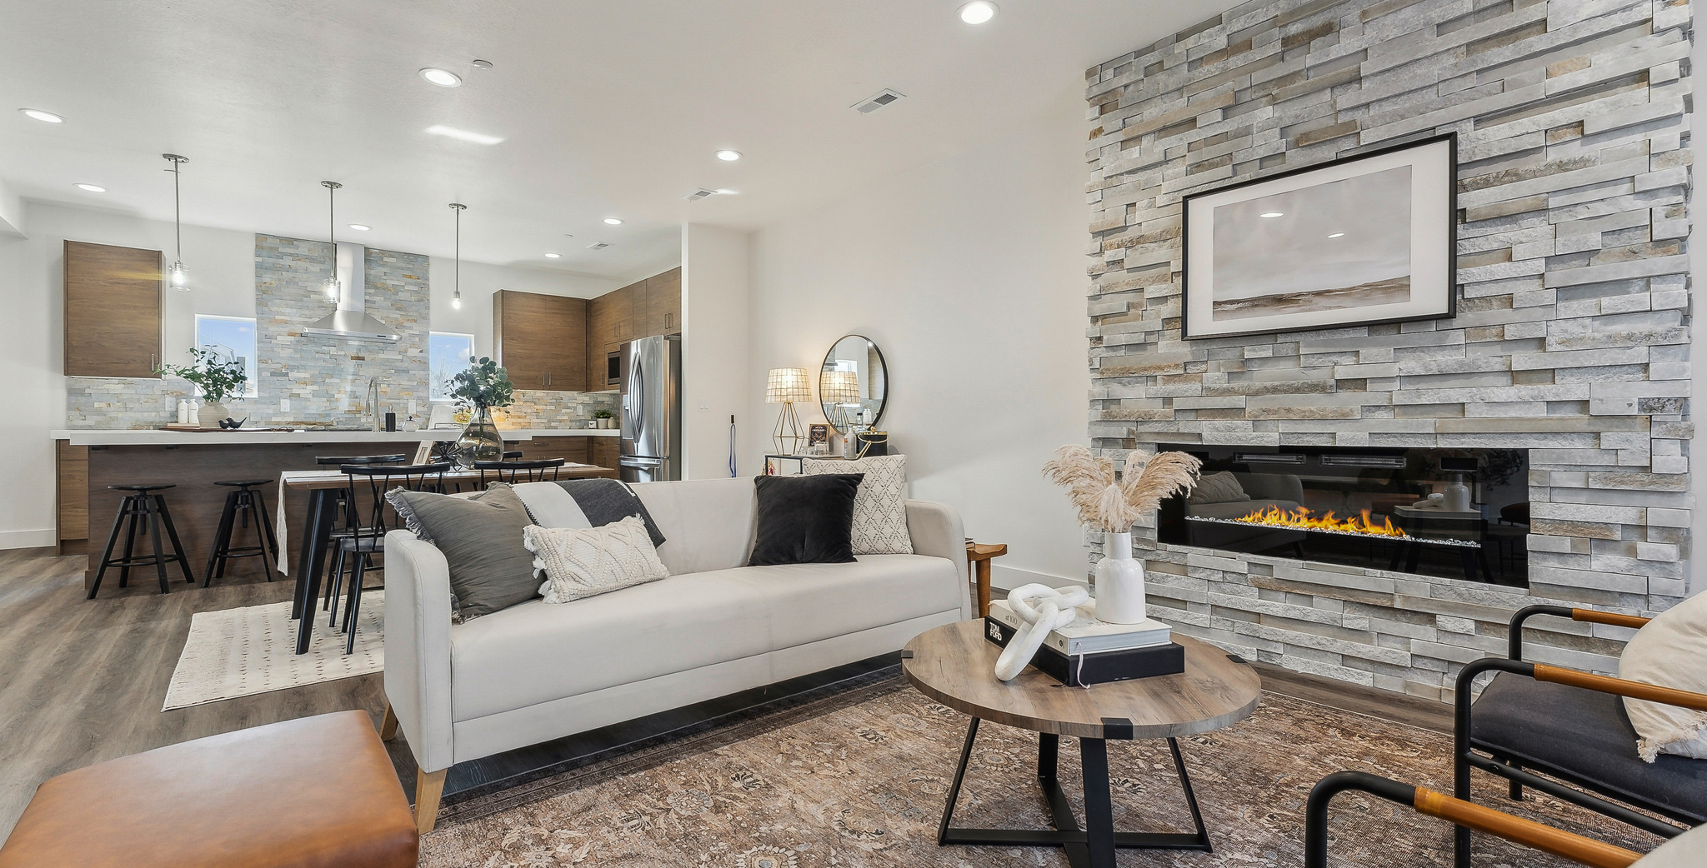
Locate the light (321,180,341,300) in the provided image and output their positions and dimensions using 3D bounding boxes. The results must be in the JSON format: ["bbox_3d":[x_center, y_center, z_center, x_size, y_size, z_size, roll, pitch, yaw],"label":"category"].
[{"bbox_3d":[-3.846,-1.398,5.254,0.130,0.888,0.130,0,0,-39],"label":"light"}]

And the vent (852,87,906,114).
[{"bbox_3d":[0.131,-1.810,3.897,0.142,0.022,0.310,0,0,-39],"label":"vent"}]

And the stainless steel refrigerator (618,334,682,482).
[{"bbox_3d":[-1.726,0.014,6.884,0.760,1.780,0.920,0,0,-40],"label":"stainless steel refrigerator"}]

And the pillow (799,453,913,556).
[{"bbox_3d":[0.009,0.306,3.050,0.460,0.440,0.150,0,-15,-13],"label":"pillow"}]

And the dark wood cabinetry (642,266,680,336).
[{"bbox_3d":[-1.552,-1.230,6.851,0.570,0.565,0.860,0,0,-39],"label":"dark wood cabinetry"}]

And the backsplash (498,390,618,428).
[{"bbox_3d":[-3.369,-0.243,8.348,1.420,0.450,0.030,0,0,-40],"label":"backsplash"}]

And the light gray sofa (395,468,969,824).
[{"bbox_3d":[-0.489,0.552,2.500,1.870,0.740,0.750,0,0,-39],"label":"light gray sofa"}]

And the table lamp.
[{"bbox_3d":[-0.499,-0.176,5.520,0.360,0.670,0.360,0,0,0],"label":"table lamp"}]

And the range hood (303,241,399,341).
[{"bbox_3d":[-4.793,-1.369,6.804,0.750,0.963,0.500,0,0,-39],"label":"range hood"}]

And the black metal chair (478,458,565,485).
[{"bbox_3d":[-1.768,0.526,3.607,0.450,0.800,0.500,0,0,-40],"label":"black metal chair"}]

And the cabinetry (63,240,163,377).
[{"bbox_3d":[-6.051,-0.983,5.856,0.550,1.065,0.340,0,0,-40],"label":"cabinetry"}]

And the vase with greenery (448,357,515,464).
[{"bbox_3d":[-1.955,-0.114,3.727,0.310,0.580,0.310,0,0,-39],"label":"vase with greenery"}]

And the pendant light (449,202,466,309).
[{"bbox_3d":[-3.182,-1.402,5.719,0.130,0.850,0.130,0,0,-40],"label":"pendant light"}]

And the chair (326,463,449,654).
[{"bbox_3d":[-2.064,0.521,3.184,0.420,0.790,0.560,0,0,-39],"label":"chair"}]

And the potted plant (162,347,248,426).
[{"bbox_3d":[-4.217,-0.303,4.616,0.480,0.520,0.420,0,0,-40],"label":"potted plant"}]

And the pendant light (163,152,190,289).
[{"bbox_3d":[-4.456,-1.388,4.683,0.130,0.860,0.130,0,0,-40],"label":"pendant light"}]

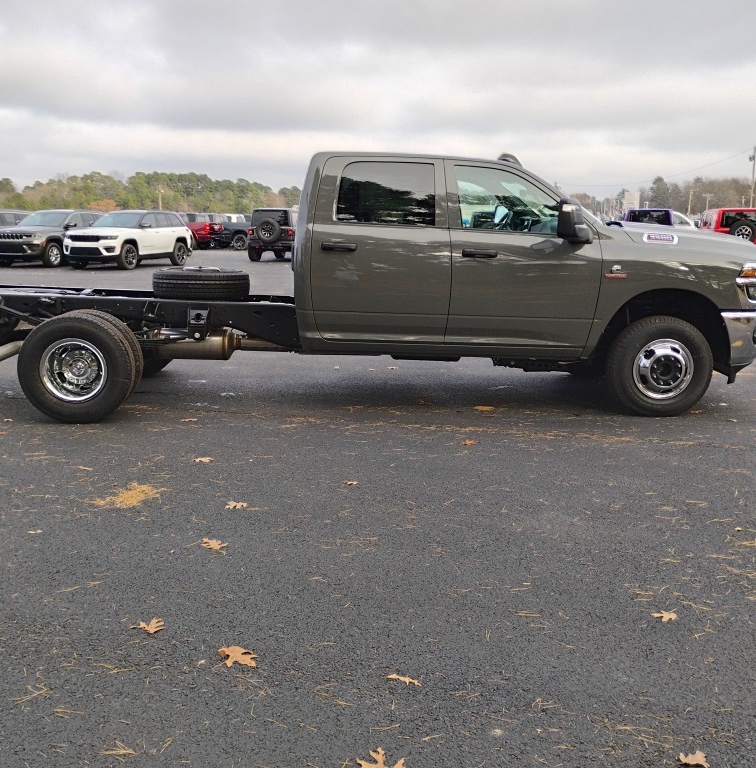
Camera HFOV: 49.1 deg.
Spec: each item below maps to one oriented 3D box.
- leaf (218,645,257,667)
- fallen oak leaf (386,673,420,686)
[{"bbox_3d":[-0.474,0.918,2.795,0.135,0.025,0.105,-1,11,-6],"label":"leaf"},{"bbox_3d":[0.082,0.950,2.657,0.117,0.025,0.045,6,12,26],"label":"fallen oak leaf"}]

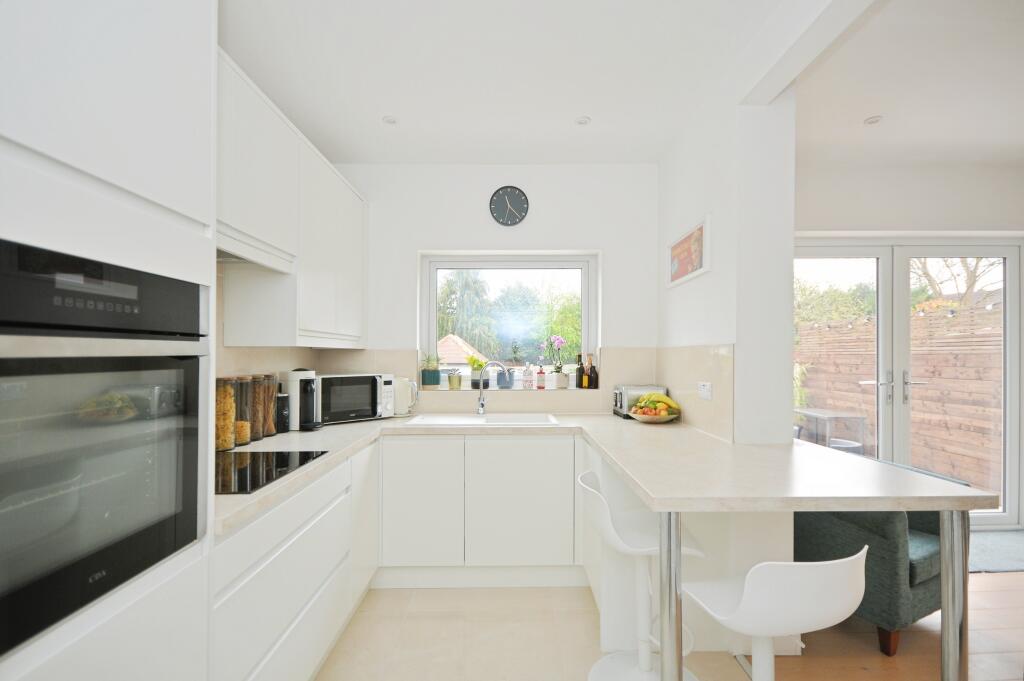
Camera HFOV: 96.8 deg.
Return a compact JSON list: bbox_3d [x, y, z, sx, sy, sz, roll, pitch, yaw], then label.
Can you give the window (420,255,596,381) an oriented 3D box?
[{"bbox_3d":[-0.019,-0.142,3.220,1.240,0.930,0.080,0,-1,0],"label":"window"}]

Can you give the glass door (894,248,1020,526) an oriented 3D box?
[{"bbox_3d":[3.205,0.332,3.280,0.900,2.010,0.070,0,-1,0],"label":"glass door"}]

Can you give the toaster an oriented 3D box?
[{"bbox_3d":[0.820,0.385,2.910,0.280,0.198,0.250,0,-1,0],"label":"toaster"}]

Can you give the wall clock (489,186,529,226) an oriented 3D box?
[{"bbox_3d":[-0.020,-0.906,3.054,0.262,0.270,0.040,0,-1,0],"label":"wall clock"}]

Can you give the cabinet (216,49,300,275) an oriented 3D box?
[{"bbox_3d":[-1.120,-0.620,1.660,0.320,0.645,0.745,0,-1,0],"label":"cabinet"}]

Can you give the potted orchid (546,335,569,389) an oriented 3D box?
[{"bbox_3d":[0.311,0.147,3.110,0.164,0.376,0.120,0,-1,0],"label":"potted orchid"}]

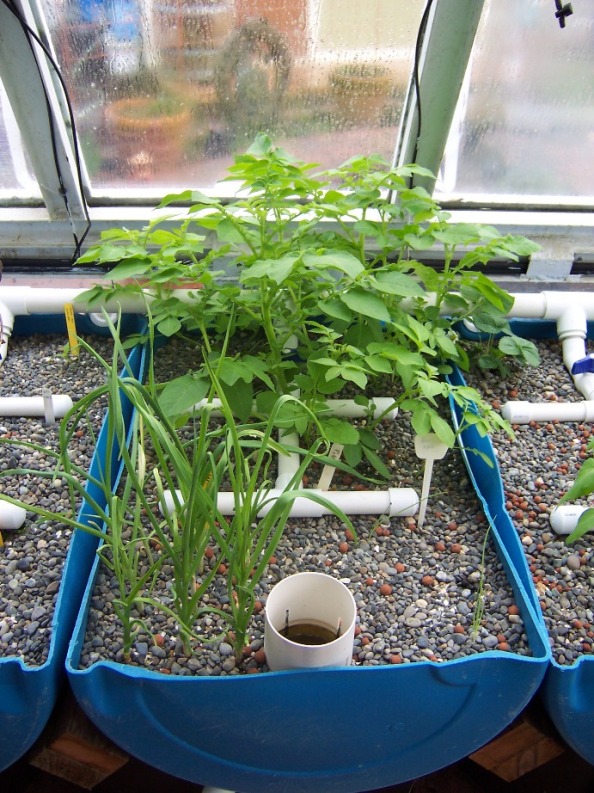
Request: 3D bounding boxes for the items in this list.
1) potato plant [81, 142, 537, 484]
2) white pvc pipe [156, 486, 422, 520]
[{"bbox_3d":[0.020,-0.196,1.214,0.710,0.470,0.490,0,37,0],"label":"potato plant"},{"bbox_3d":[-0.009,0.156,1.110,0.376,0.041,0.041,0,37,0],"label":"white pvc pipe"}]

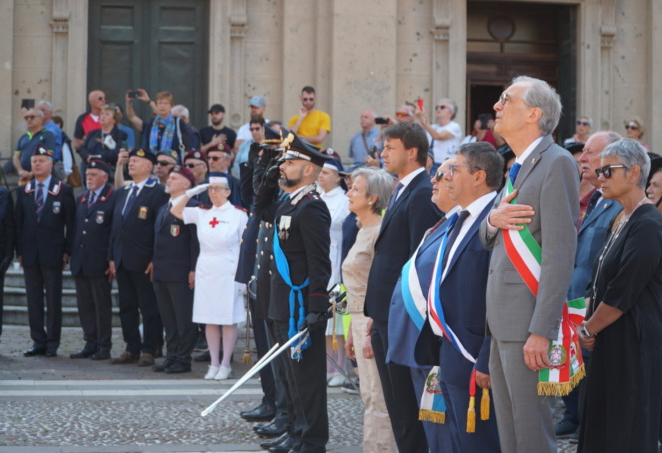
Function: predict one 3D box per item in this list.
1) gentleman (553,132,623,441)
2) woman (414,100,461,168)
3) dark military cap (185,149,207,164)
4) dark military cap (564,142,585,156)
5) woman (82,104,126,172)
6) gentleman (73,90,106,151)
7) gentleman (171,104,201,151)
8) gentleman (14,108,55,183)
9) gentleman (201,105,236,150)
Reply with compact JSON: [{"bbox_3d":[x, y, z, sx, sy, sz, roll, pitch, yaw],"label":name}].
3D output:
[{"bbox_3d":[1.346,0.405,8.335,0.400,1.750,0.520,-2,3,-35],"label":"gentleman"},{"bbox_3d":[1.208,-0.596,18.527,0.580,1.670,0.500,-2,3,-45],"label":"woman"},{"bbox_3d":[-1.185,-0.597,14.700,0.240,0.130,0.260,1,2,38],"label":"dark military cap"},{"bbox_3d":[1.465,-0.430,9.602,0.270,0.110,0.240,-1,3,-30],"label":"dark military cap"},{"bbox_3d":[-2.478,-0.534,18.326,0.500,1.620,0.370,1,2,32],"label":"woman"},{"bbox_3d":[-2.673,-0.651,18.735,0.520,1.760,0.380,-2,3,-34],"label":"gentleman"},{"bbox_3d":[-1.672,-0.568,19.127,0.380,1.680,0.500,-1,2,-30],"label":"gentleman"},{"bbox_3d":[-3.372,-0.493,18.934,0.520,1.700,0.380,1,3,30],"label":"gentleman"},{"bbox_3d":[-1.305,-0.543,19.134,0.500,1.720,0.360,0,2,9],"label":"gentleman"}]

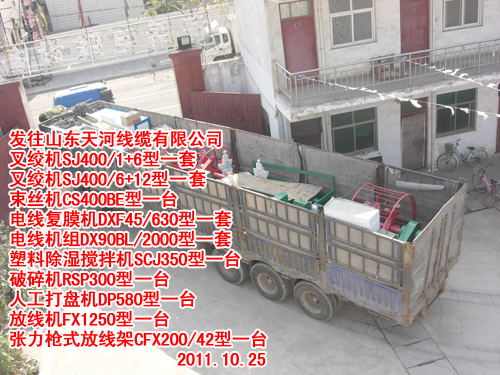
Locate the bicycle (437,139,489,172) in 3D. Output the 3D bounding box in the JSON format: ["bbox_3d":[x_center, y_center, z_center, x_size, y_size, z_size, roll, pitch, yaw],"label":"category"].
[{"bbox_3d":[7.114,-1.032,18.283,1.730,1.000,0.550,-7,20,1],"label":"bicycle"}]

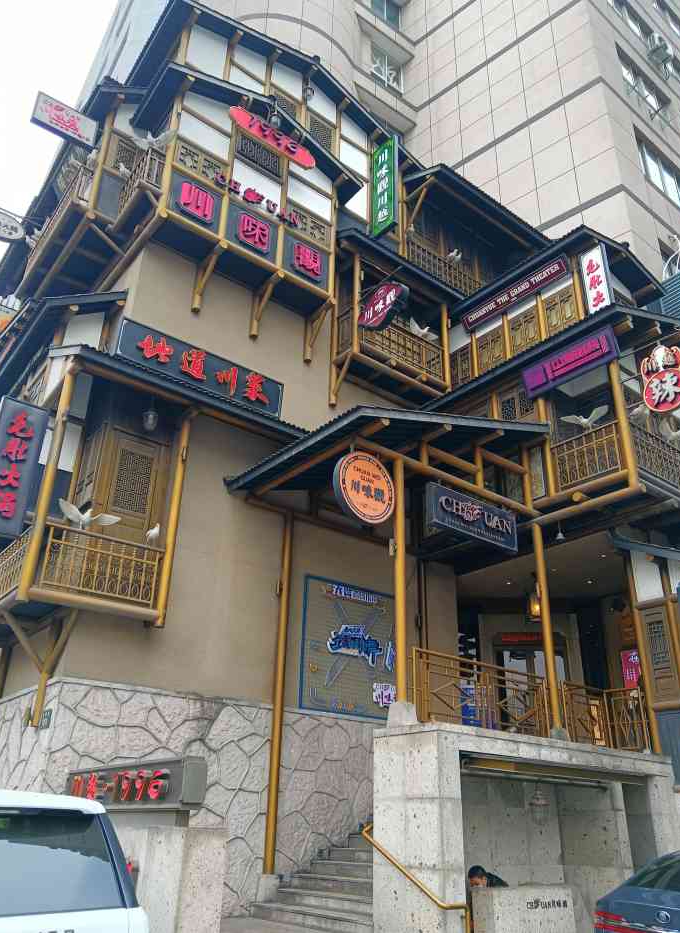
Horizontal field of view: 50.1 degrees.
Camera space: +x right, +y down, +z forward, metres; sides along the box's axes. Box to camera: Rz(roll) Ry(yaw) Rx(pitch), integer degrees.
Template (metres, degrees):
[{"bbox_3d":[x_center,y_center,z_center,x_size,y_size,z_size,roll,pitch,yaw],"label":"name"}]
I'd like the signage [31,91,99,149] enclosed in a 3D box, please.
[{"bbox_3d":[-4.441,-5.614,11.866,0.979,0.612,0.122,19,-31,-32],"label":"signage"}]

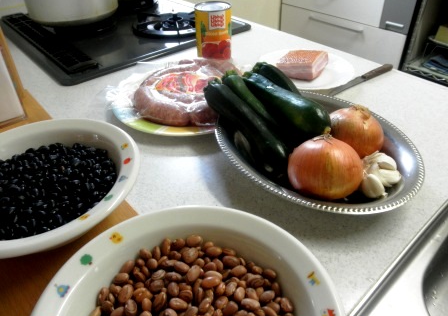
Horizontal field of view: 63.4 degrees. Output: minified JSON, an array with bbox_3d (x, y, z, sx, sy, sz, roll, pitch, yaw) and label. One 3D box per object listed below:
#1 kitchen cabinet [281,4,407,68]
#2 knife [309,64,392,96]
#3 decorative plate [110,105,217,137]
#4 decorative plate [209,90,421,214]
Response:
[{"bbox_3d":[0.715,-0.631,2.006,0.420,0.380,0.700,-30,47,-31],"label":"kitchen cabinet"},{"bbox_3d":[0.264,-0.148,0.709,0.235,0.014,0.023,-27,45,-28],"label":"knife"},{"bbox_3d":[-0.071,-0.106,0.664,0.255,0.022,0.255,-1,39,1],"label":"decorative plate"},{"bbox_3d":[0.131,-0.018,0.540,0.260,0.030,0.320,-27,45,-28],"label":"decorative plate"}]

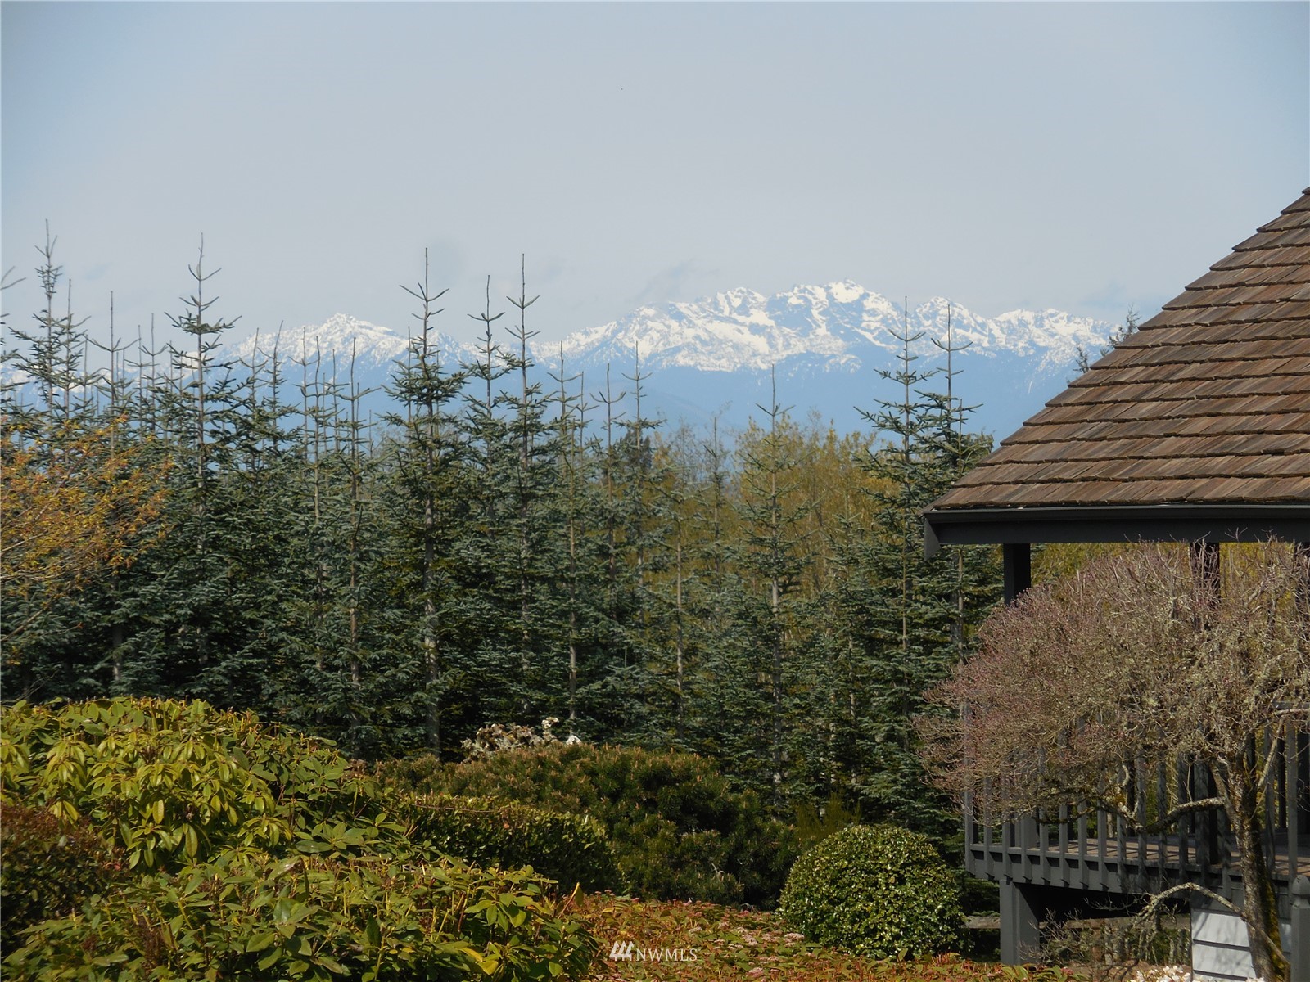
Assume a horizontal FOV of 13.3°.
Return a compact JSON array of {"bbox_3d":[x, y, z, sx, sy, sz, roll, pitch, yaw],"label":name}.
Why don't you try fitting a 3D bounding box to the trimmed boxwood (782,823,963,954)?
[{"bbox_3d":[1.209,2.244,31.500,1.040,0.820,1.040,0,-1,0],"label":"trimmed boxwood"}]

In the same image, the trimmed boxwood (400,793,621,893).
[{"bbox_3d":[-0.919,2.105,33.000,1.500,0.680,1.000,0,-1,12],"label":"trimmed boxwood"}]

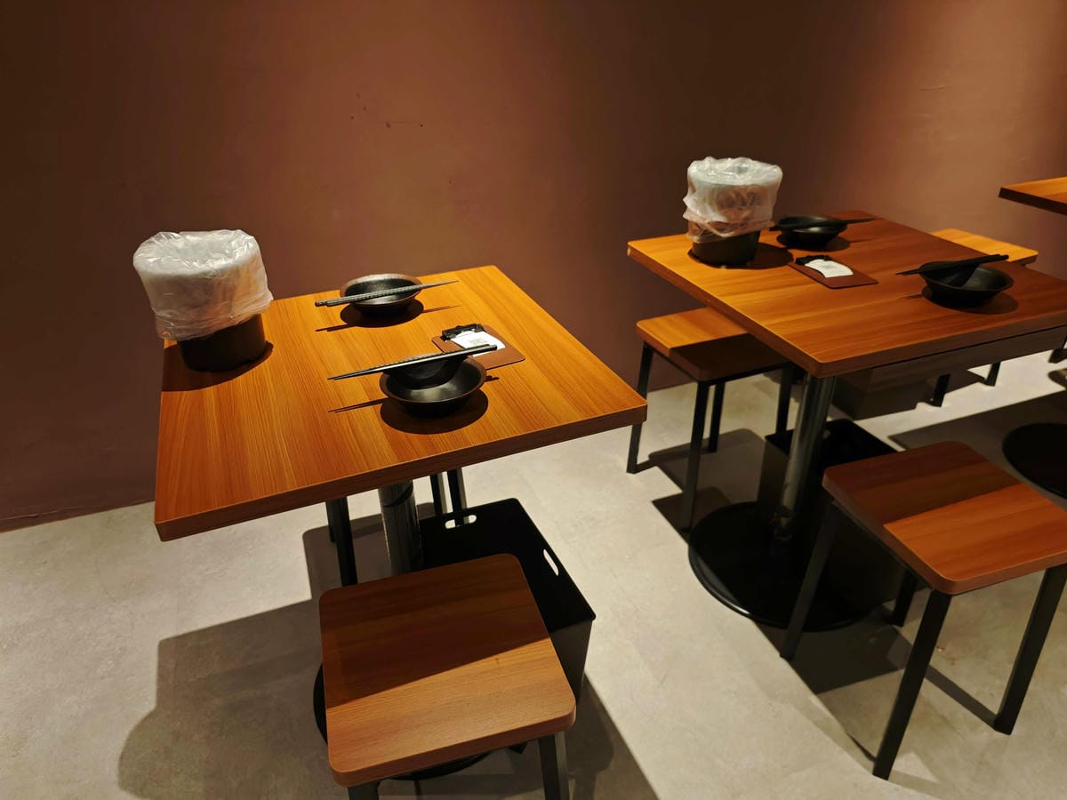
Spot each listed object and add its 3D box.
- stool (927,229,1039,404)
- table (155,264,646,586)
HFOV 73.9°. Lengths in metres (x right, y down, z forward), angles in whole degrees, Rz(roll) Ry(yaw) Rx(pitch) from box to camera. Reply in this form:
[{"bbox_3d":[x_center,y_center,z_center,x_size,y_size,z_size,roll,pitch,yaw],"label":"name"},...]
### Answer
[{"bbox_3d":[1.379,-0.279,2.371,0.297,0.475,0.295,-15,33,-21],"label":"stool"},{"bbox_3d":[-0.233,0.252,1.282,0.601,0.750,0.606,-13,32,-19],"label":"table"}]

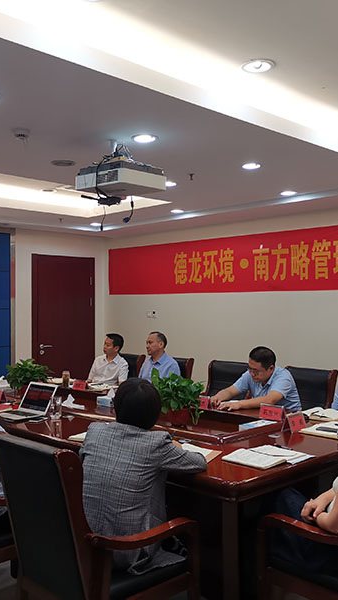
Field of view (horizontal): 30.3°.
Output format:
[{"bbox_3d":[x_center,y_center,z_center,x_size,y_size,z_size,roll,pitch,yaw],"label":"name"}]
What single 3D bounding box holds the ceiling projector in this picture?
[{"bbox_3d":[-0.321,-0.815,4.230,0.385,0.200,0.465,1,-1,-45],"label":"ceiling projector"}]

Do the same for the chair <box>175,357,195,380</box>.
[{"bbox_3d":[-0.127,1.147,6.902,0.660,0.990,0.600,1,-1,-45],"label":"chair"}]

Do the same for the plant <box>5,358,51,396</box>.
[{"bbox_3d":[-1.393,0.760,6.141,0.430,0.380,0.430,0,-1,0],"label":"plant"}]

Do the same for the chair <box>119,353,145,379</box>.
[{"bbox_3d":[-0.743,1.161,7.014,0.700,1.050,0.580,1,-1,-36],"label":"chair"}]

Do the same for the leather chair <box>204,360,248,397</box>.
[{"bbox_3d":[0.350,1.137,5.874,0.700,1.050,0.580,1,-2,-44],"label":"leather chair"}]

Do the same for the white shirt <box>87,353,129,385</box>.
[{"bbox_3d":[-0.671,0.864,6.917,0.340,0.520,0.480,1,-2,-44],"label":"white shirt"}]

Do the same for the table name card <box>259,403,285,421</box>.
[{"bbox_3d":[0.777,0.822,4.589,0.090,0.100,0.200,1,-2,-44],"label":"table name card"}]

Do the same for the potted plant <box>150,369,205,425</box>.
[{"bbox_3d":[0.059,0.714,4.636,0.420,0.410,0.420,0,-1,0],"label":"potted plant"}]

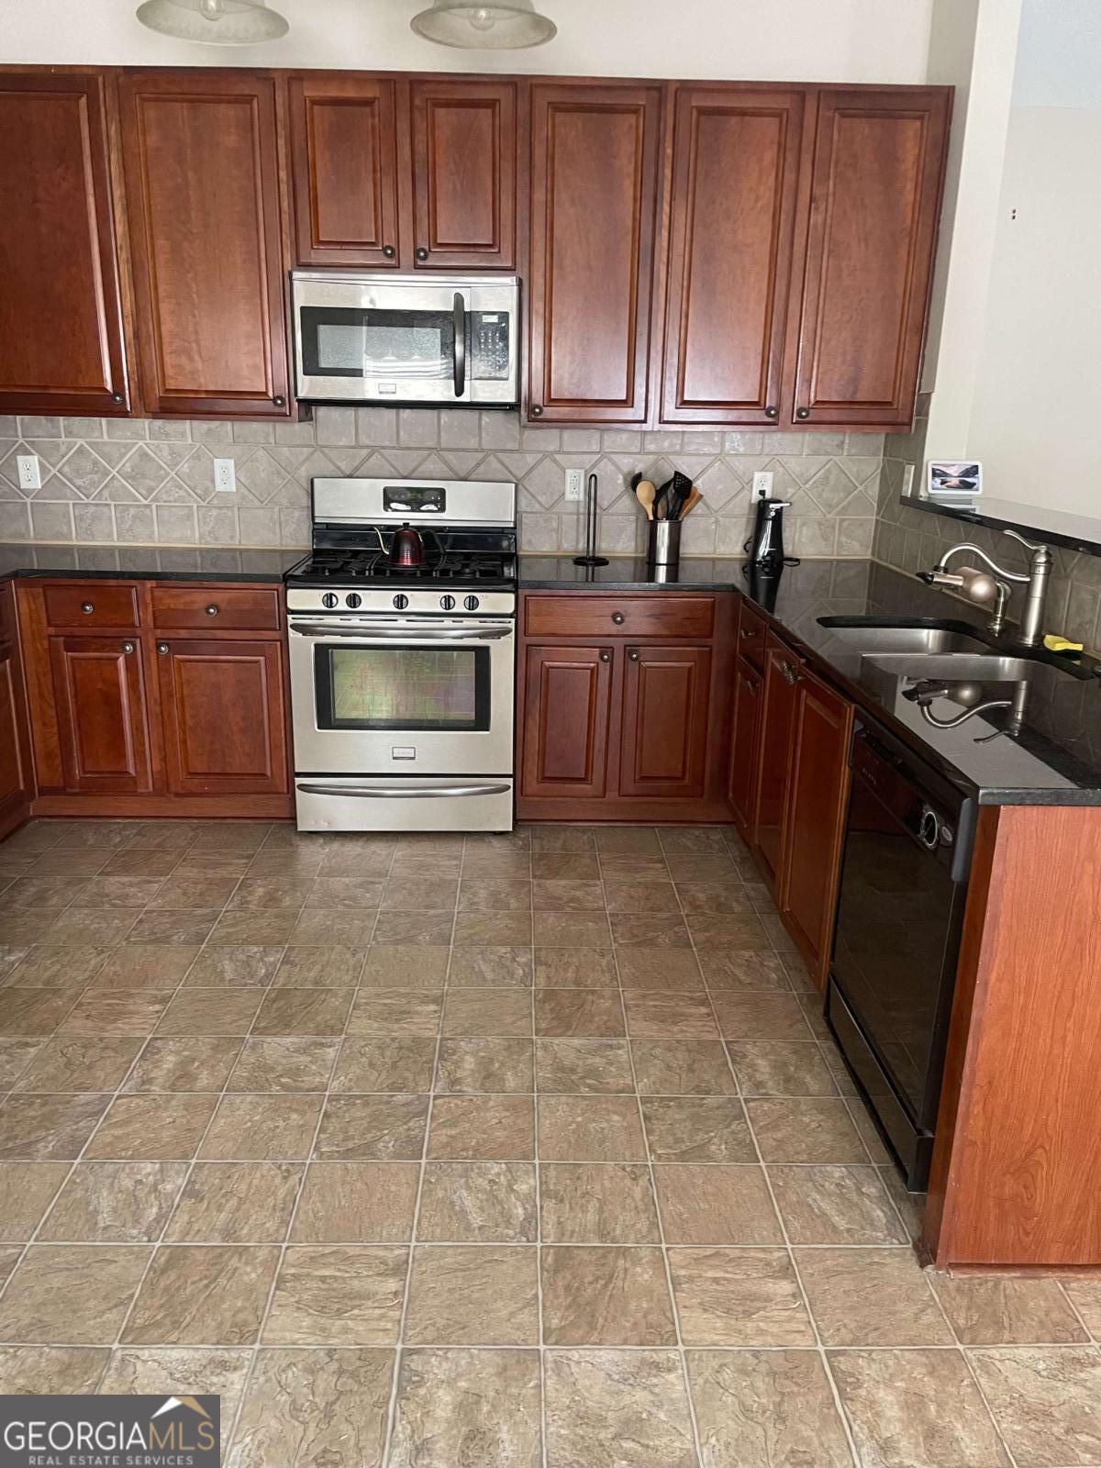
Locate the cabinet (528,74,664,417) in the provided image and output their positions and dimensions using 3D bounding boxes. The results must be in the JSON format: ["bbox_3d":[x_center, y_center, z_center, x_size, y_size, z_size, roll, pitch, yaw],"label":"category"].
[{"bbox_3d":[0.139,-1.613,3.819,0.457,1.058,0.342,1,17,-2],"label":"cabinet"}]

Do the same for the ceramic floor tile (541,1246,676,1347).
[{"bbox_3d":[0.097,0.970,1.901,0.226,0.010,0.226,1,17,-2],"label":"ceramic floor tile"}]

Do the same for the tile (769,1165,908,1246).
[{"bbox_3d":[0.548,0.909,2.134,0.226,0.010,0.226,1,17,-2],"label":"tile"}]

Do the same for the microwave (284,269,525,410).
[{"bbox_3d":[-0.481,-1.363,3.859,0.758,0.408,0.395,1,17,-1],"label":"microwave"}]

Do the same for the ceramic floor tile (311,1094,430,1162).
[{"bbox_3d":[-0.376,0.839,2.351,0.222,0.010,0.222,1,17,-2],"label":"ceramic floor tile"}]

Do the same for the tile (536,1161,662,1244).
[{"bbox_3d":[0.091,0.904,2.120,0.226,0.010,0.226,1,17,-2],"label":"tile"}]

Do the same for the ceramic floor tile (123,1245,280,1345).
[{"bbox_3d":[-0.595,0.970,1.903,0.222,0.010,0.222,1,17,-2],"label":"ceramic floor tile"}]

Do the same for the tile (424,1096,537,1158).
[{"bbox_3d":[-0.145,0.844,2.355,0.228,0.010,0.227,1,17,-2],"label":"tile"}]

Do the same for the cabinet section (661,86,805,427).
[{"bbox_3d":[0.600,-1.621,3.838,0.428,1.059,0.336,1,17,0],"label":"cabinet section"}]

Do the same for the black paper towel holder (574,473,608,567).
[{"bbox_3d":[0.152,-0.787,4.045,0.134,0.323,0.134,1,17,-2],"label":"black paper towel holder"}]

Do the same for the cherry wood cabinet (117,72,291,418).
[{"bbox_3d":[-1.125,-1.632,3.780,0.534,1.053,0.342,1,17,-2],"label":"cherry wood cabinet"}]

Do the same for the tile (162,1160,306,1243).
[{"bbox_3d":[-0.594,0.896,2.100,0.226,0.010,0.226,1,17,-2],"label":"tile"}]

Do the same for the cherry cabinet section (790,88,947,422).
[{"bbox_3d":[1.067,-1.610,3.842,0.427,1.059,0.336,1,17,0],"label":"cherry cabinet section"}]

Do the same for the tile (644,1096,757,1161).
[{"bbox_3d":[0.314,0.841,2.346,0.226,0.010,0.226,1,17,-2],"label":"tile"}]

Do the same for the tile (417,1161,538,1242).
[{"bbox_3d":[-0.139,0.910,2.136,0.228,0.010,0.227,1,17,-2],"label":"tile"}]

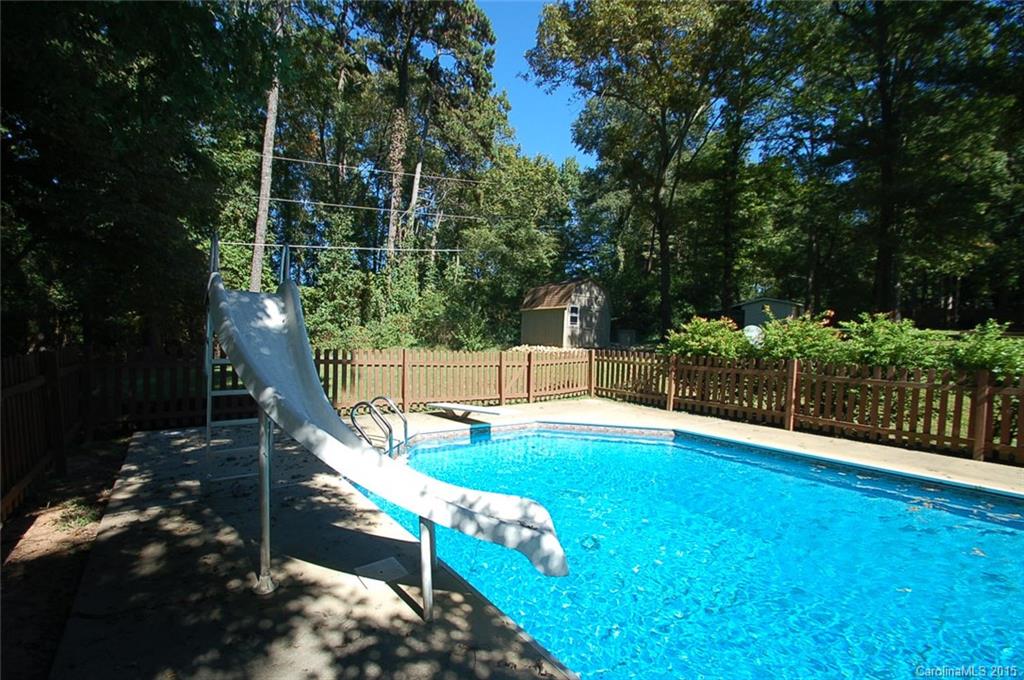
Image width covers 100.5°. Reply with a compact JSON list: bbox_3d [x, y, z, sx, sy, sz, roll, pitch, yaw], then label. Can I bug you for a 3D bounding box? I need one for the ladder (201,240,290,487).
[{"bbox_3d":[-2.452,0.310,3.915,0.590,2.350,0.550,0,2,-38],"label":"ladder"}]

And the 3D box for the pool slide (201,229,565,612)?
[{"bbox_3d":[-1.310,0.331,3.046,3.670,2.360,1.150,2,1,30],"label":"pool slide"}]

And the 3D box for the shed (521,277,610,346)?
[{"bbox_3d":[2.611,-1.268,21.229,2.950,3.150,3.450,0,2,-34],"label":"shed"}]

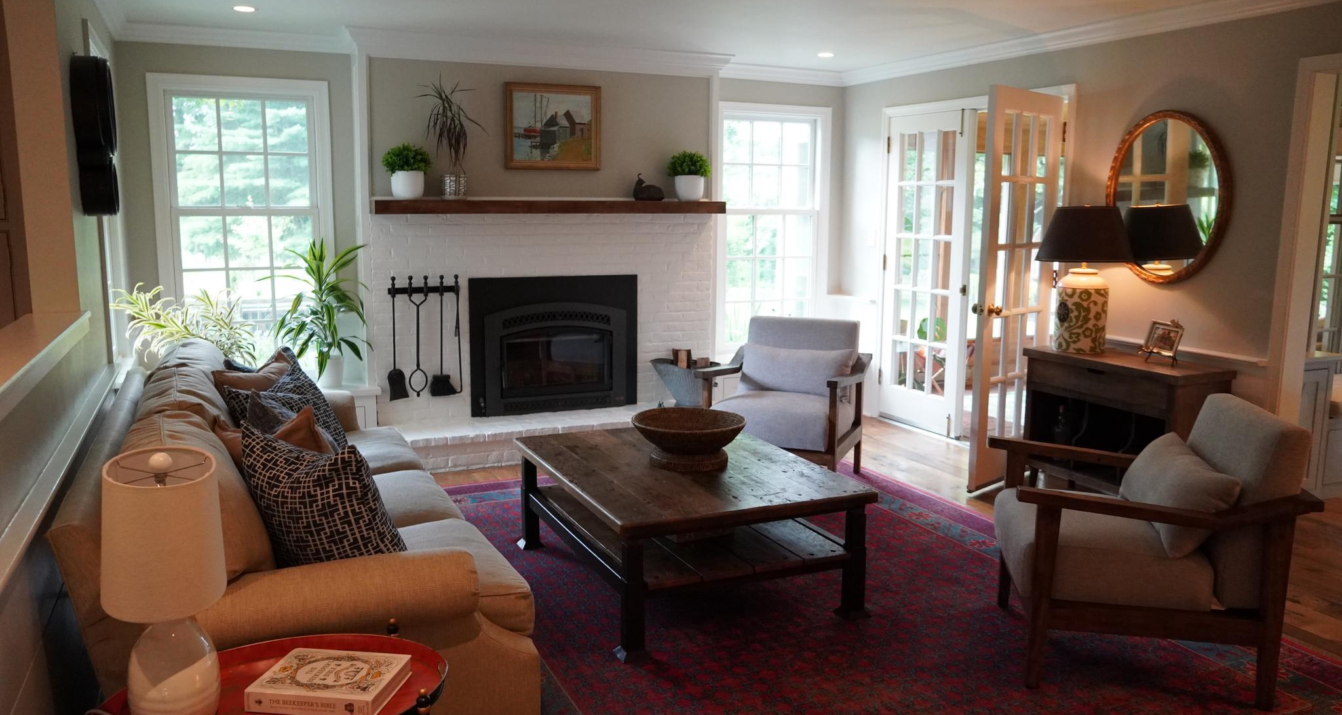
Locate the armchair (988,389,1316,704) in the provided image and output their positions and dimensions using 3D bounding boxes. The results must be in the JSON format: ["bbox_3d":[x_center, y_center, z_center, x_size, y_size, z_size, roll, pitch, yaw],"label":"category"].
[{"bbox_3d":[1.531,0.577,3.341,0.855,0.840,0.720,2,9,11],"label":"armchair"}]

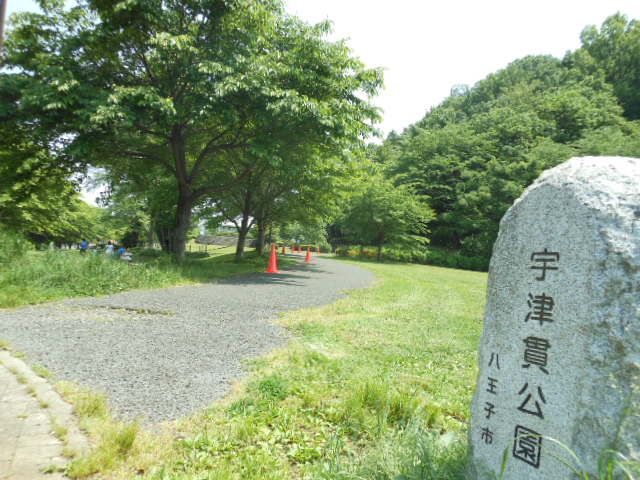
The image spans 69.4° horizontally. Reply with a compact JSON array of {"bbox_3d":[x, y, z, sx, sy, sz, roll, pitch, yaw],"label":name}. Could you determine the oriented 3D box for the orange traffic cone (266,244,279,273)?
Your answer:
[{"bbox_3d":[-1.144,0.451,11.200,0.380,0.700,0.380,1,-2,-6],"label":"orange traffic cone"}]

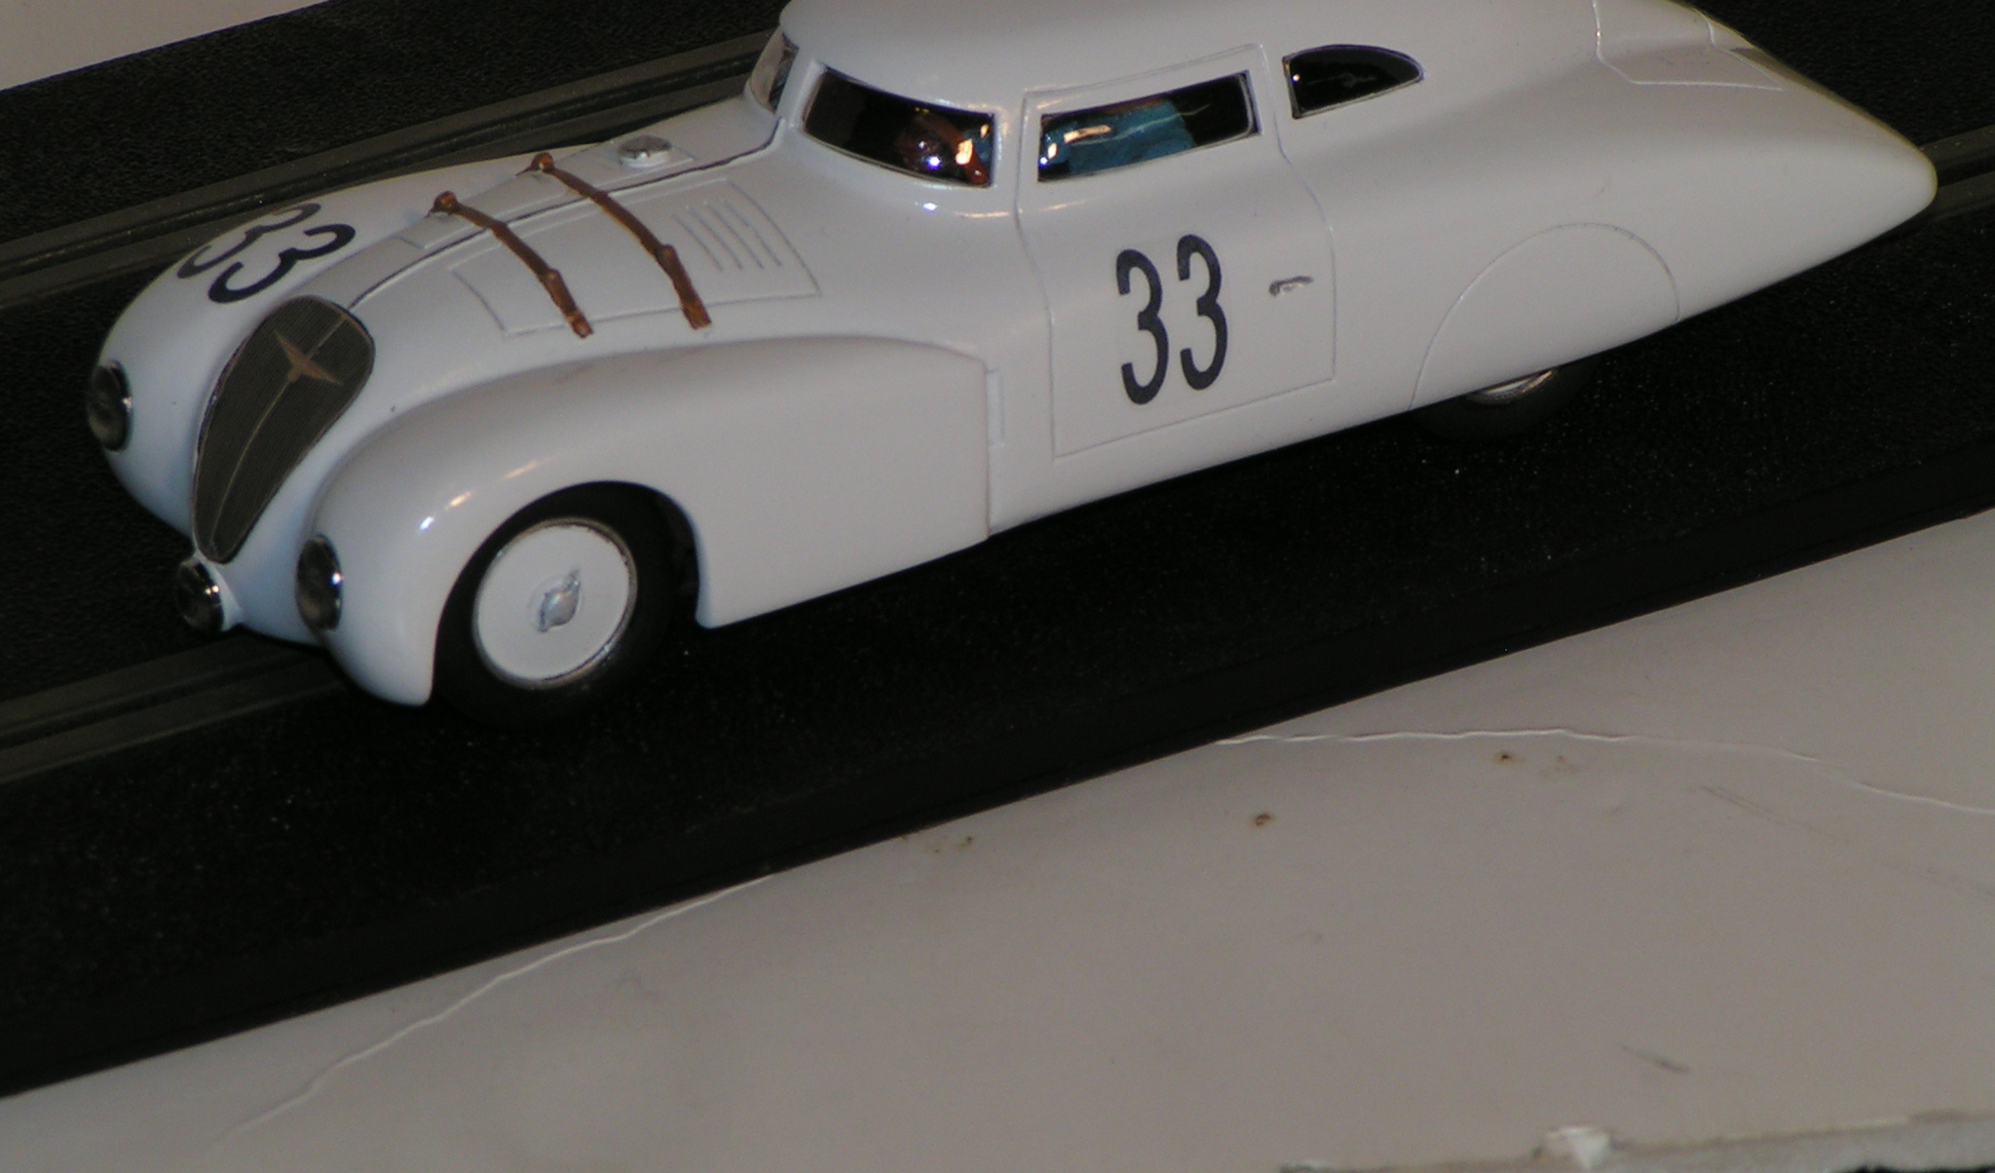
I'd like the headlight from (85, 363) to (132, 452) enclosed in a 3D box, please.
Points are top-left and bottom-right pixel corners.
[{"bbox_3d":[-0.067,-0.014,0.898,0.002,0.007,0.007,-11,26,-26],"label":"headlight"}]

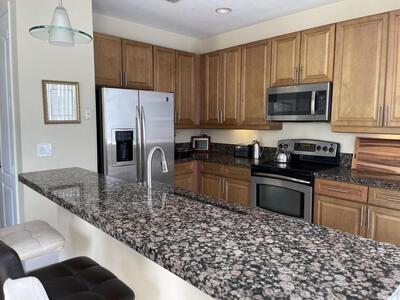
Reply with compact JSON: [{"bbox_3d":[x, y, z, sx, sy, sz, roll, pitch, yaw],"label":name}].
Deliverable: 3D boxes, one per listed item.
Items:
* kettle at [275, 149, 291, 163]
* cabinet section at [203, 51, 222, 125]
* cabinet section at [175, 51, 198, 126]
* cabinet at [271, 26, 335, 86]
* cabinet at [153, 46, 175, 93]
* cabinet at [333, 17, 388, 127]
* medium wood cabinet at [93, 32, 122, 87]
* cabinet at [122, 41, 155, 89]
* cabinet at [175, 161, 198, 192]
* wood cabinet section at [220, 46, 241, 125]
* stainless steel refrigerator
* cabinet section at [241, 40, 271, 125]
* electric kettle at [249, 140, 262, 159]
[{"bbox_3d":[1.051,0.066,3.816,0.207,0.182,0.182,3,7,28],"label":"kettle"},{"bbox_3d":[0.291,-0.915,4.572,0.320,1.065,0.373,-6,8,-44],"label":"cabinet section"},{"bbox_3d":[-0.306,-0.913,4.570,0.416,1.065,0.320,-6,8,-44],"label":"cabinet section"},{"bbox_3d":[1.234,-1.038,3.473,0.319,0.566,0.769,-6,8,-43],"label":"cabinet"},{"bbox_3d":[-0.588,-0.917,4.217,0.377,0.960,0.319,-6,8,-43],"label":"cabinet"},{"bbox_3d":[1.663,-0.736,3.054,0.319,1.081,0.471,-6,8,-43],"label":"cabinet"},{"bbox_3d":[-1.205,-1.045,3.611,0.434,0.580,0.319,-6,8,-43],"label":"medium wood cabinet"},{"bbox_3d":[-0.886,-1.076,3.914,0.448,0.580,0.319,-6,8,-43],"label":"cabinet"},{"bbox_3d":[-0.422,0.591,4.330,0.529,0.885,0.609,-6,8,-43],"label":"cabinet"},{"bbox_3d":[0.551,-0.890,4.308,0.320,1.065,0.372,-6,8,-44],"label":"wood cabinet section"},{"bbox_3d":[-0.891,0.211,3.630,0.917,1.787,0.838,-6,8,-43],"label":"stainless steel refrigerator"},{"bbox_3d":[0.843,-0.861,4.011,0.320,1.065,0.462,-6,8,-44],"label":"cabinet section"},{"bbox_3d":[0.777,-0.003,4.138,0.192,0.253,0.131,0,6,0],"label":"electric kettle"}]

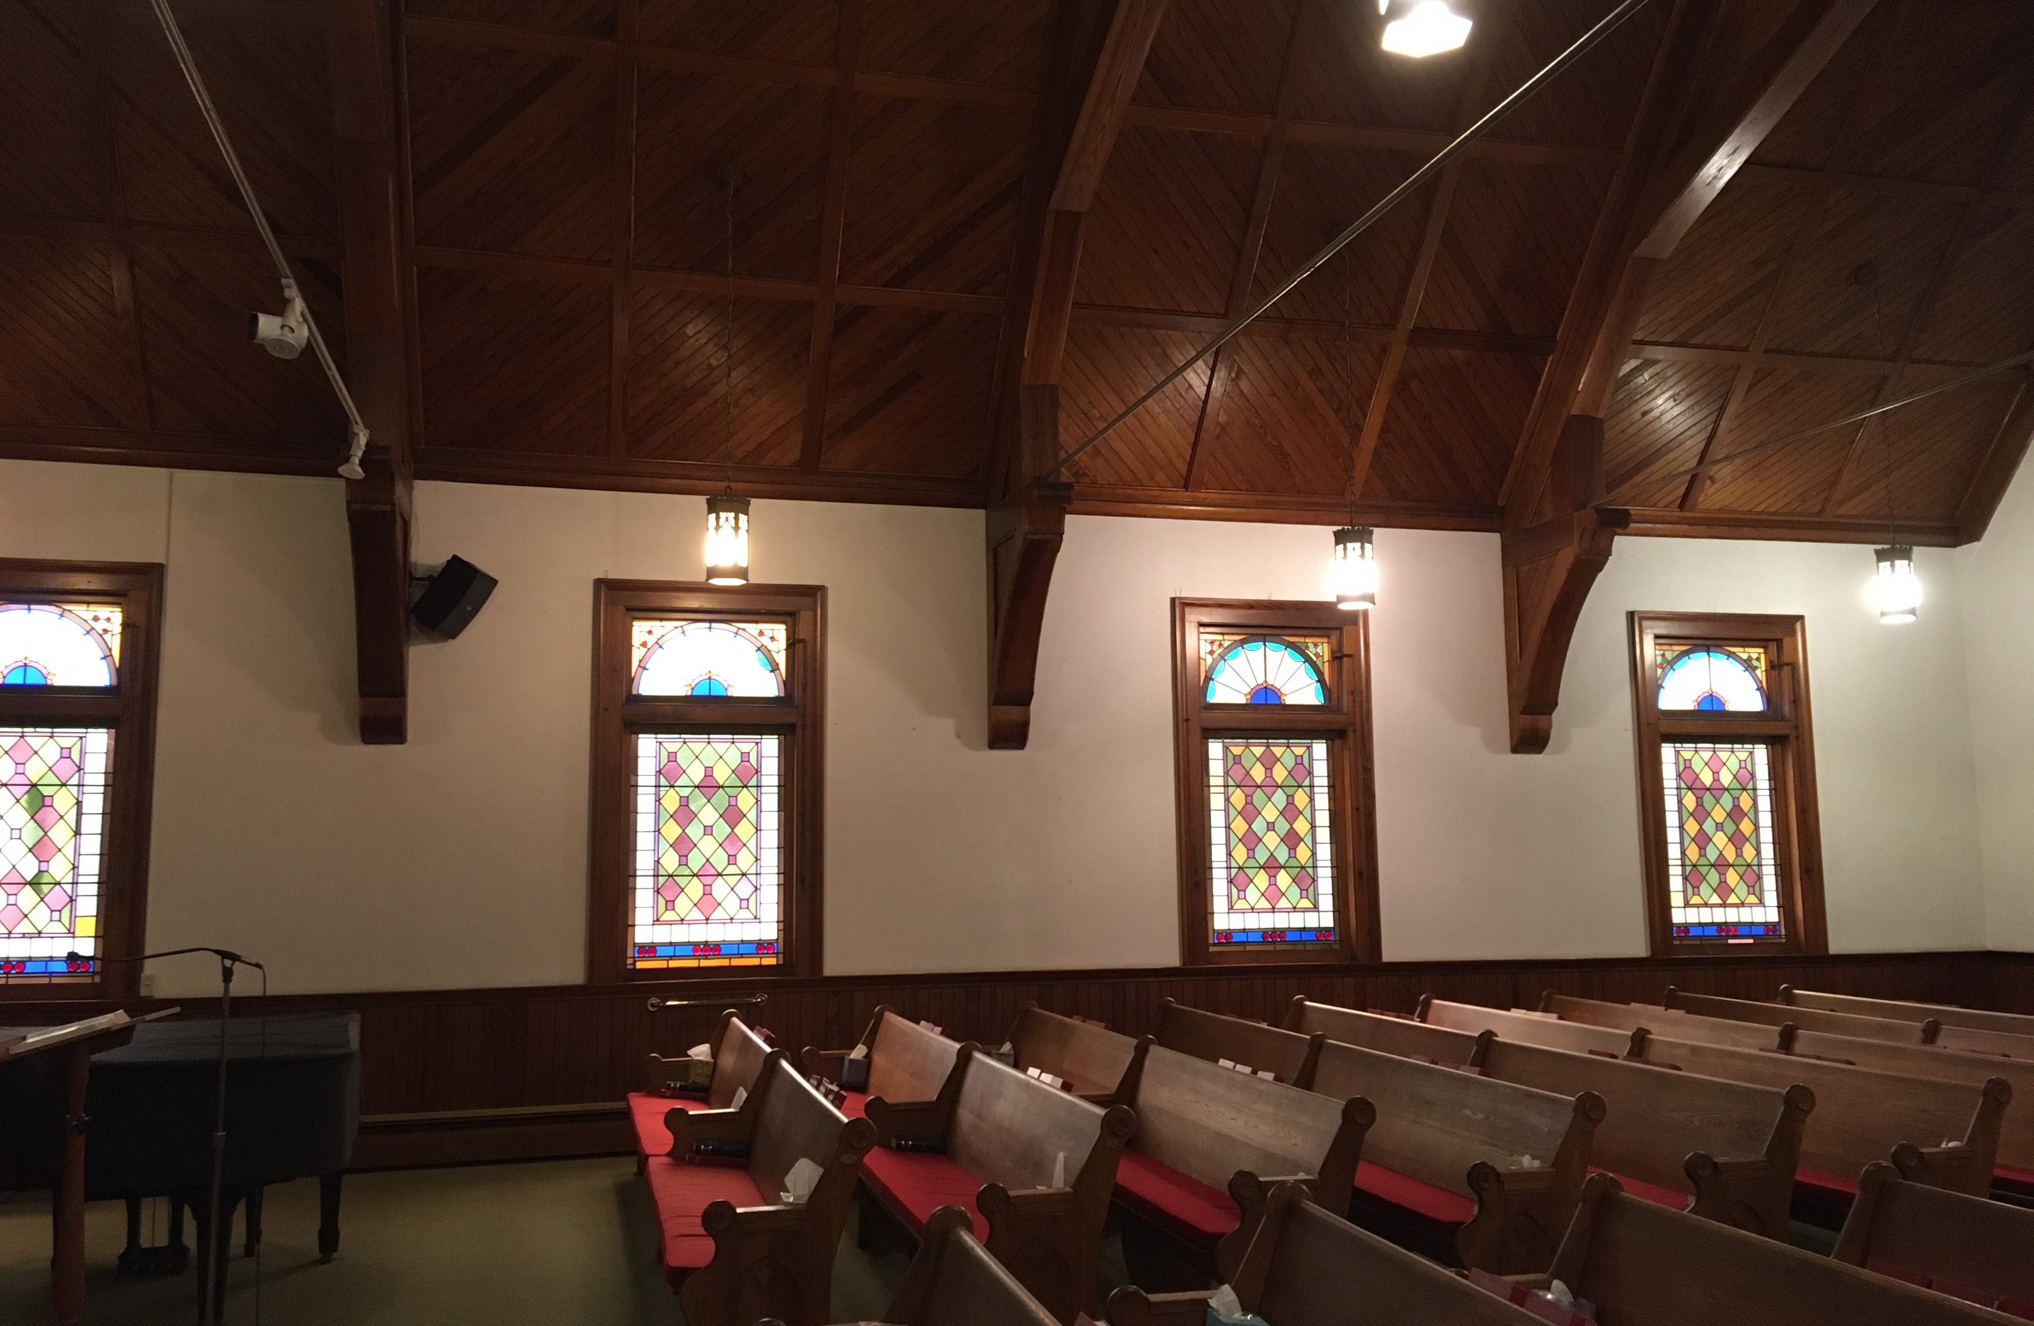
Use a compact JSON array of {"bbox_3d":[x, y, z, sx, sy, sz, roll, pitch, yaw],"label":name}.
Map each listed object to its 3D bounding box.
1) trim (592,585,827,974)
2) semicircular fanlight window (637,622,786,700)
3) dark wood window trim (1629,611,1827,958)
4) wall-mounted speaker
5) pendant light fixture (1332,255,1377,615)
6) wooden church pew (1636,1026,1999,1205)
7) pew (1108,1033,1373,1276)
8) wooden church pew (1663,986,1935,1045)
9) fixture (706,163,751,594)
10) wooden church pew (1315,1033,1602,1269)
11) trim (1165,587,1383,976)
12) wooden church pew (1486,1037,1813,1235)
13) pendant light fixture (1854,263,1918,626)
[{"bbox_3d":[-1.814,0.683,10.087,1.349,2.333,0.158,1,-7,-13],"label":"trim"},{"bbox_3d":[-1.843,-0.026,10.218,0.891,0.460,0.059,1,-7,-13],"label":"semicircular fanlight window"},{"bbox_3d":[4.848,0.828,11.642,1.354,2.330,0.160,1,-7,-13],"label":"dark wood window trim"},{"bbox_3d":[-3.166,-0.362,9.590,0.190,0.400,0.290,34,-5,5],"label":"wall-mounted speaker"},{"bbox_3d":[1.931,-1.455,9.908,0.223,2.292,0.223,1,-7,-13],"label":"pendant light fixture"},{"bbox_3d":[3.058,2.046,7.144,0.612,0.842,2.193,1,-7,-13],"label":"wooden church pew"},{"bbox_3d":[0.659,2.085,6.870,0.634,0.893,2.295,1,-7,-15],"label":"pew"},{"bbox_3d":[4.333,2.441,10.017,0.634,0.893,2.296,1,-7,-15],"label":"wooden church pew"},{"bbox_3d":[-1.539,-1.531,9.099,0.223,2.292,0.223,1,-7,-13],"label":"fixture"},{"bbox_3d":[1.435,2.011,6.766,0.612,0.842,2.193,1,-7,-13],"label":"wooden church pew"},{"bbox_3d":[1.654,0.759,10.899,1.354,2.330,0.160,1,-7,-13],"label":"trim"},{"bbox_3d":[2.247,2.029,6.955,0.612,0.842,2.193,1,-7,-13],"label":"wooden church pew"},{"bbox_3d":[5.449,-1.378,10.729,0.223,2.292,0.223,1,-7,-13],"label":"pendant light fixture"}]

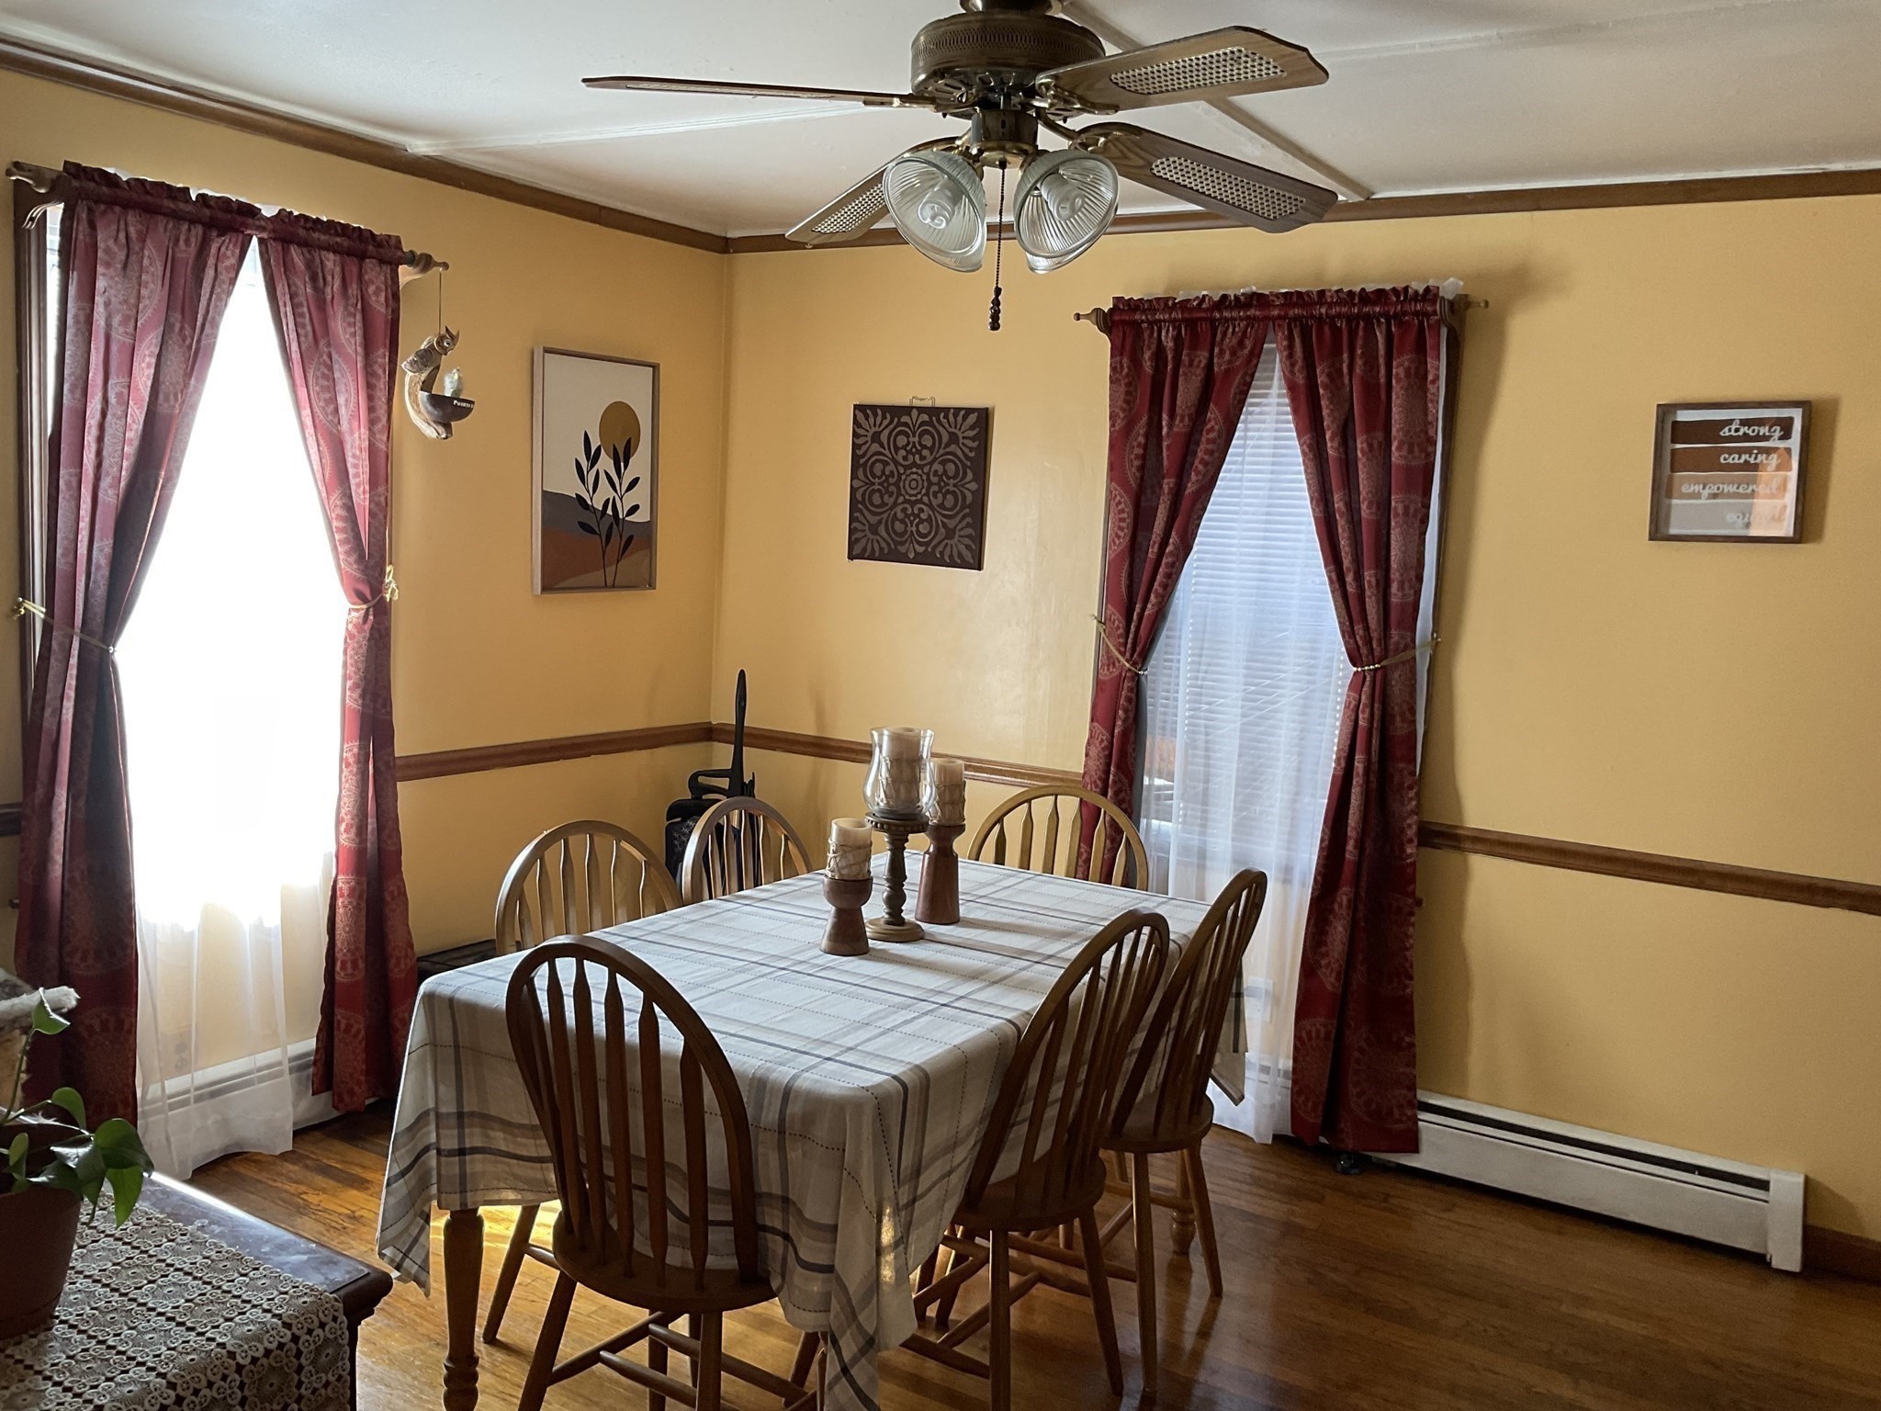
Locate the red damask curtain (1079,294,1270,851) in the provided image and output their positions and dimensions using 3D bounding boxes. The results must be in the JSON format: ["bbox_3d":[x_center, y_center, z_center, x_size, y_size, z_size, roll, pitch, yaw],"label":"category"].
[{"bbox_3d":[0.574,0.007,4.155,0.460,2.130,0.150,7,8,30],"label":"red damask curtain"}]

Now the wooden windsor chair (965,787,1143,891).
[{"bbox_3d":[0.164,0.689,3.658,0.470,0.960,0.520,7,8,30],"label":"wooden windsor chair"}]

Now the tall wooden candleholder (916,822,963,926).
[{"bbox_3d":[0.002,0.352,3.285,0.092,0.205,0.092,3,7,0],"label":"tall wooden candleholder"}]

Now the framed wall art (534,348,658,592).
[{"bbox_3d":[-0.980,-0.659,4.518,0.035,0.668,0.452,7,8,33],"label":"framed wall art"}]

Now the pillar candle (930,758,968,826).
[{"bbox_3d":[0.018,0.180,3.266,0.072,0.133,0.072,3,7,0],"label":"pillar candle"}]

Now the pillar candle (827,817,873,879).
[{"bbox_3d":[-0.166,0.267,2.970,0.080,0.105,0.080,3,7,0],"label":"pillar candle"}]

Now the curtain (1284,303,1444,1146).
[{"bbox_3d":[1.013,0.057,3.901,0.530,2.130,0.150,7,8,30],"label":"curtain"}]

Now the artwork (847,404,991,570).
[{"bbox_3d":[-0.063,-0.647,4.657,0.467,0.463,0.030,7,8,31],"label":"artwork"}]

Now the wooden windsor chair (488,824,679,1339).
[{"bbox_3d":[-0.529,0.728,3.022,0.520,0.960,0.470,7,8,30],"label":"wooden windsor chair"}]

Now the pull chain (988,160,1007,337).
[{"bbox_3d":[0.090,-0.703,2.428,0.018,0.256,0.018,3,7,0],"label":"pull chain"}]

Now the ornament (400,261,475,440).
[{"bbox_3d":[-1.264,-0.892,3.962,0.180,0.445,0.110,2,7,-9],"label":"ornament"}]

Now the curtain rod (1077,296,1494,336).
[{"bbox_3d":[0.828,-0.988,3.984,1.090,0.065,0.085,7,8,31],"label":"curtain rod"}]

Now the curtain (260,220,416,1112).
[{"bbox_3d":[-1.428,-0.051,3.783,0.150,2.150,0.460,7,8,33],"label":"curtain"}]

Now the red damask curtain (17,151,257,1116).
[{"bbox_3d":[-1.707,-0.042,3.380,0.155,2.100,0.530,7,8,31],"label":"red damask curtain"}]

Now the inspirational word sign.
[{"bbox_3d":[1.761,-0.518,3.520,0.302,0.302,0.030,7,8,30],"label":"inspirational word sign"}]

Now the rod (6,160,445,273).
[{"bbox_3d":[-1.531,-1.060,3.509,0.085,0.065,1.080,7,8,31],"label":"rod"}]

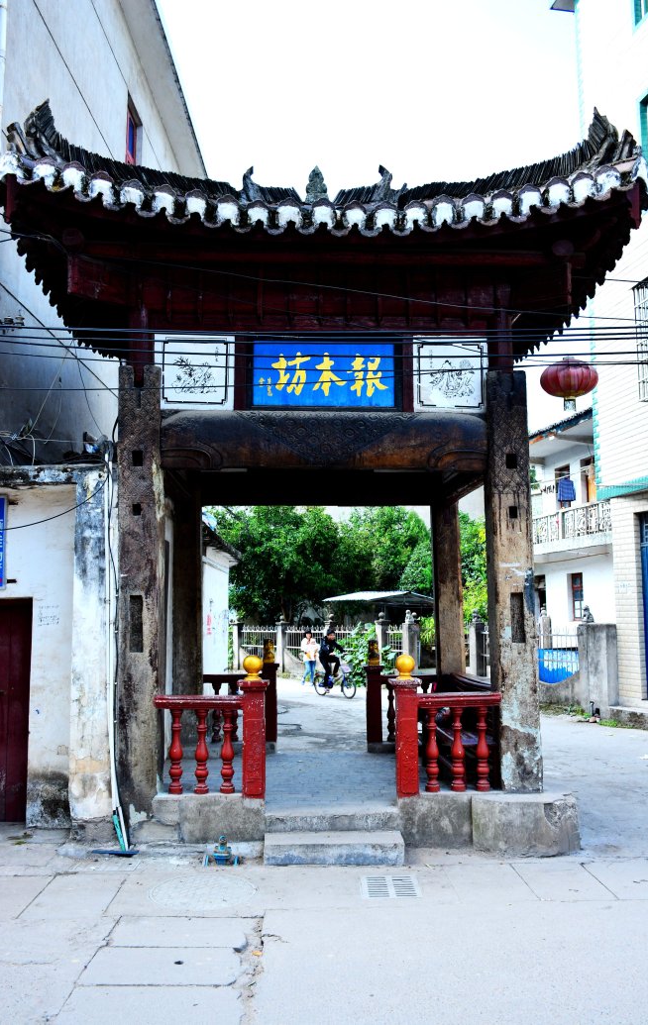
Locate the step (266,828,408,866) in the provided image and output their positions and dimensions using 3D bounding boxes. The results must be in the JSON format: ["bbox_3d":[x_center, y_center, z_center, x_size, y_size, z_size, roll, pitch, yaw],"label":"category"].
[{"bbox_3d":[0.071,2.427,6.182,0.977,0.137,0.380,0,-7,-1],"label":"step"}]

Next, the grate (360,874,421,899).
[{"bbox_3d":[0.427,2.423,5.499,0.372,0.030,0.476,0,-7,-1],"label":"grate"}]

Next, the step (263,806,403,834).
[{"bbox_3d":[0.067,2.352,6.550,1.008,0.118,0.330,0,-7,-1],"label":"step"}]

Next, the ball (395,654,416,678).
[{"bbox_3d":[0.643,1.214,6.707,0.155,0.190,0.155,0,-7,0],"label":"ball"}]

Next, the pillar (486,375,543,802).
[{"bbox_3d":[1.530,0.510,6.955,0.315,3.348,0.350,0,-7,-1],"label":"pillar"}]

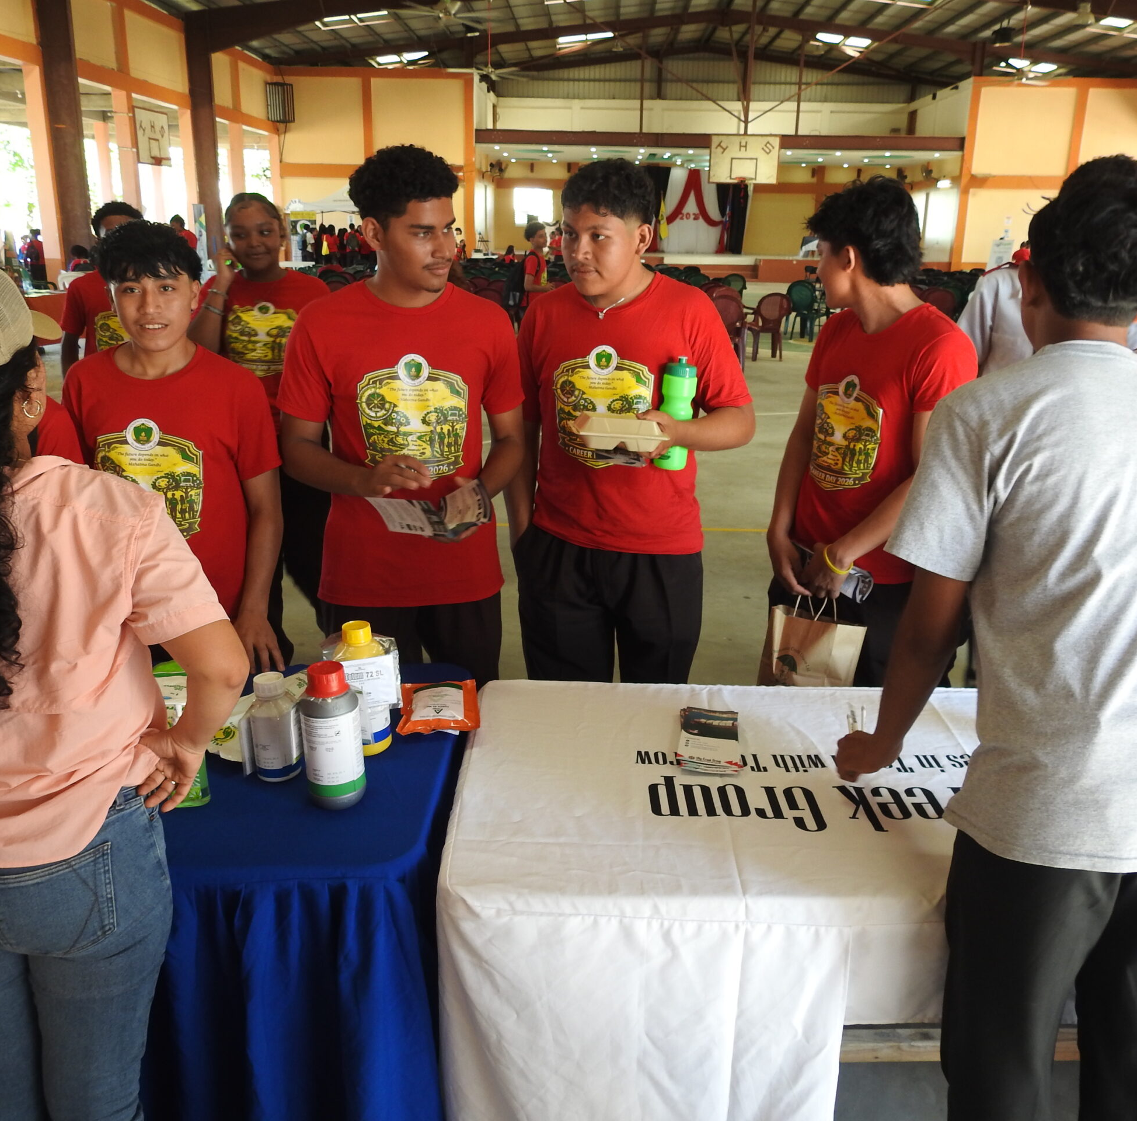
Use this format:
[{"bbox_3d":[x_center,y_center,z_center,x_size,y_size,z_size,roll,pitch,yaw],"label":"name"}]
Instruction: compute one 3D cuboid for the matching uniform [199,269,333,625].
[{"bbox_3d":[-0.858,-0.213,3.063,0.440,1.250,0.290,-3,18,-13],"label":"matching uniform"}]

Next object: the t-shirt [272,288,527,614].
[{"bbox_3d":[-0.362,-0.259,2.269,0.515,0.683,0.270,-2,18,-10],"label":"t-shirt"}]

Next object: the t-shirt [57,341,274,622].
[{"bbox_3d":[-0.800,-0.111,2.130,0.440,0.645,0.250,-3,18,-11],"label":"t-shirt"}]

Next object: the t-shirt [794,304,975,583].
[{"bbox_3d":[0.727,-0.263,2.388,0.270,0.640,0.440,-10,21,-31],"label":"t-shirt"}]

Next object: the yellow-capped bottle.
[{"bbox_3d":[-0.352,0.213,1.777,0.108,0.222,0.100,-2,18,-11],"label":"yellow-capped bottle"}]

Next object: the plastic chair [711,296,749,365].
[{"bbox_3d":[1.779,-2.581,11.916,0.560,0.850,0.580,2,18,2],"label":"plastic chair"}]

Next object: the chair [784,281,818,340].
[{"bbox_3d":[3.484,-3.698,15.538,0.560,0.860,0.580,2,18,2],"label":"chair"}]

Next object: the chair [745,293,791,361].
[{"bbox_3d":[2.553,-2.979,13.256,0.560,0.840,0.570,-1,18,-8],"label":"chair"}]

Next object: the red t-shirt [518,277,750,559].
[{"bbox_3d":[0.144,-0.350,2.437,0.520,0.626,0.300,5,18,12],"label":"red t-shirt"}]

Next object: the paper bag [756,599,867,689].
[{"bbox_3d":[0.556,0.187,2.333,0.190,0.290,0.100,7,18,1],"label":"paper bag"}]

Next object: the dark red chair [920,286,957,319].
[{"bbox_3d":[5.178,-3.427,14.724,0.560,0.840,0.560,1,18,0],"label":"dark red chair"}]

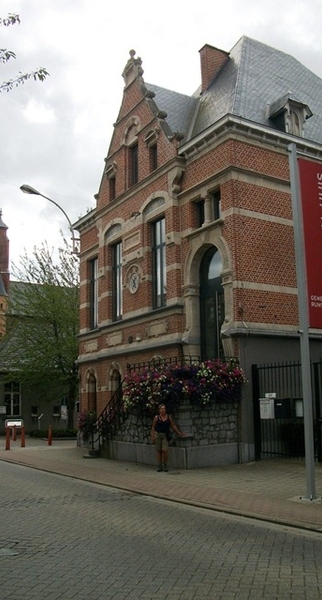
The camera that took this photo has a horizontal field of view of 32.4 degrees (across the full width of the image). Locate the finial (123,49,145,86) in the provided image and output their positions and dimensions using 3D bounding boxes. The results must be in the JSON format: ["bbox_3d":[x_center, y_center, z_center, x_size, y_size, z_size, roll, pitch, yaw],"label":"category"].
[{"bbox_3d":[-1.133,-9.702,23.259,0.500,1.700,1.300,6,-13,-31],"label":"finial"}]

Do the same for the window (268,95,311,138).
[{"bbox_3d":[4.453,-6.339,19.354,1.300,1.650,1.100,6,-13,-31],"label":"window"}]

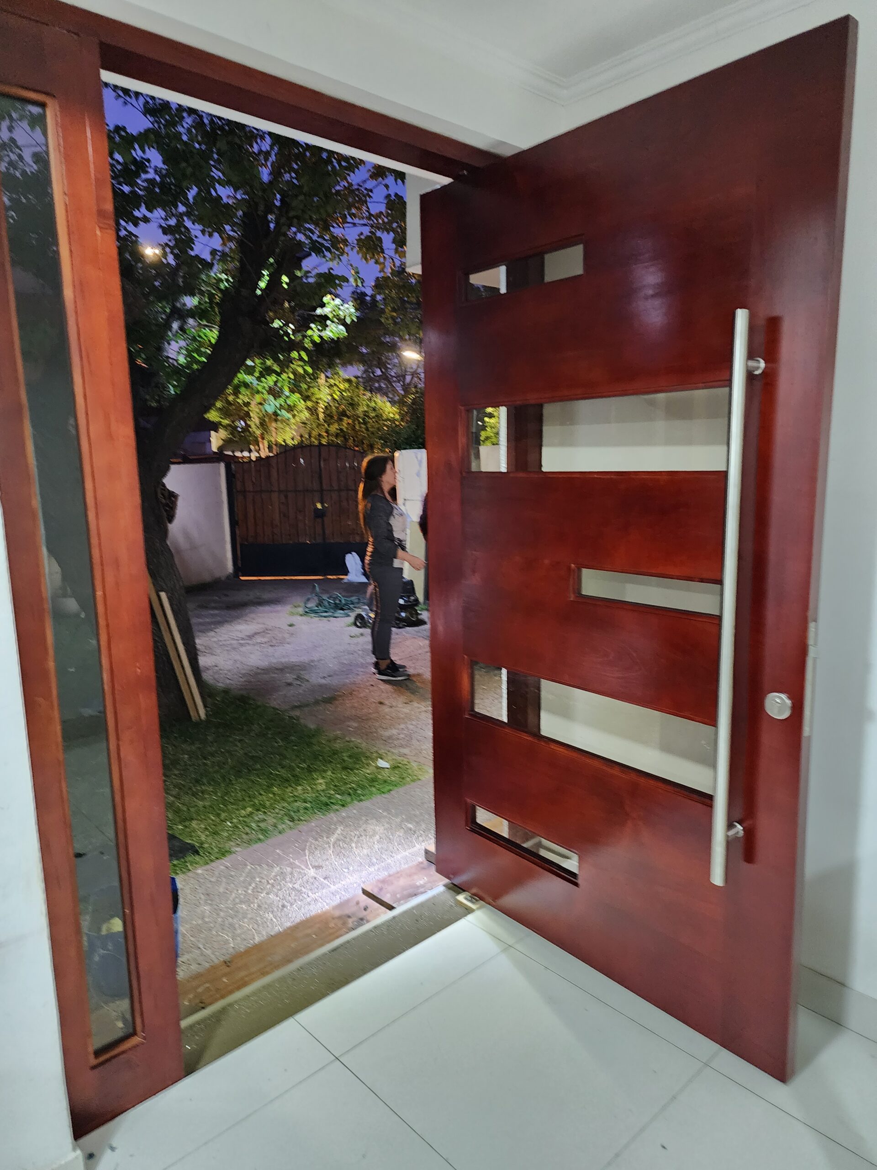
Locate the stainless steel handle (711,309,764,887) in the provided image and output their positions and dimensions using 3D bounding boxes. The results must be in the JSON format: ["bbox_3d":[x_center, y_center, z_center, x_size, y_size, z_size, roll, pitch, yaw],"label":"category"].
[{"bbox_3d":[0.621,0.057,1.620,0.085,1.202,0.033,-9,12,-40],"label":"stainless steel handle"}]

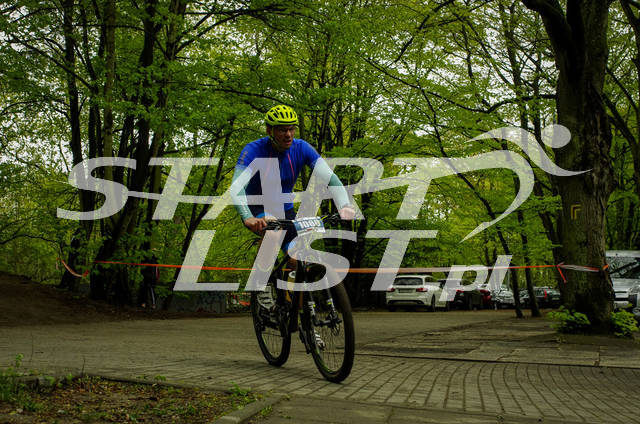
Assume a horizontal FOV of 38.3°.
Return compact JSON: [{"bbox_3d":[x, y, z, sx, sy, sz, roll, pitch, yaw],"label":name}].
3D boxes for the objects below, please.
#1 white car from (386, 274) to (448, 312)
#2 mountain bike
[{"bbox_3d":[4.379,3.544,39.865,1.800,1.460,4.580,-2,-5,20],"label":"white car"},{"bbox_3d":[-0.166,0.550,6.116,0.740,1.050,1.860,-6,-2,-21],"label":"mountain bike"}]

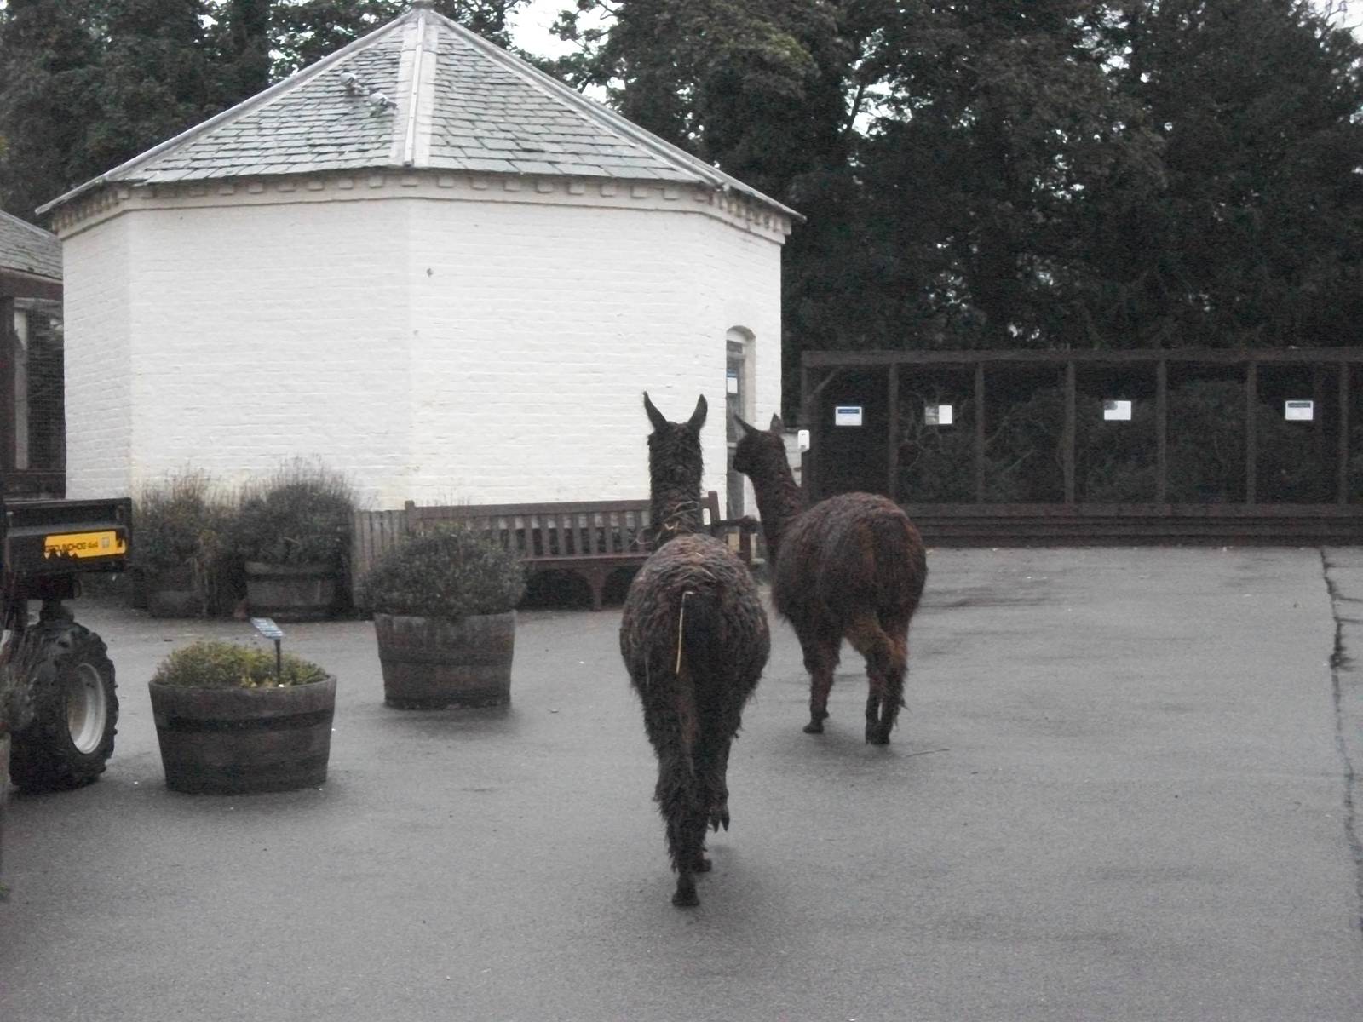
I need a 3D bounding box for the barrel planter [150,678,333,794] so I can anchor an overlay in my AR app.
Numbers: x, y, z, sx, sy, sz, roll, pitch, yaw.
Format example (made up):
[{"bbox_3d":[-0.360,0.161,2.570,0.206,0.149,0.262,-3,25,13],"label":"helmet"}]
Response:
[{"bbox_3d":[-1.683,0.847,9.431,0.715,0.410,0.715,0,2,0],"label":"barrel planter"}]

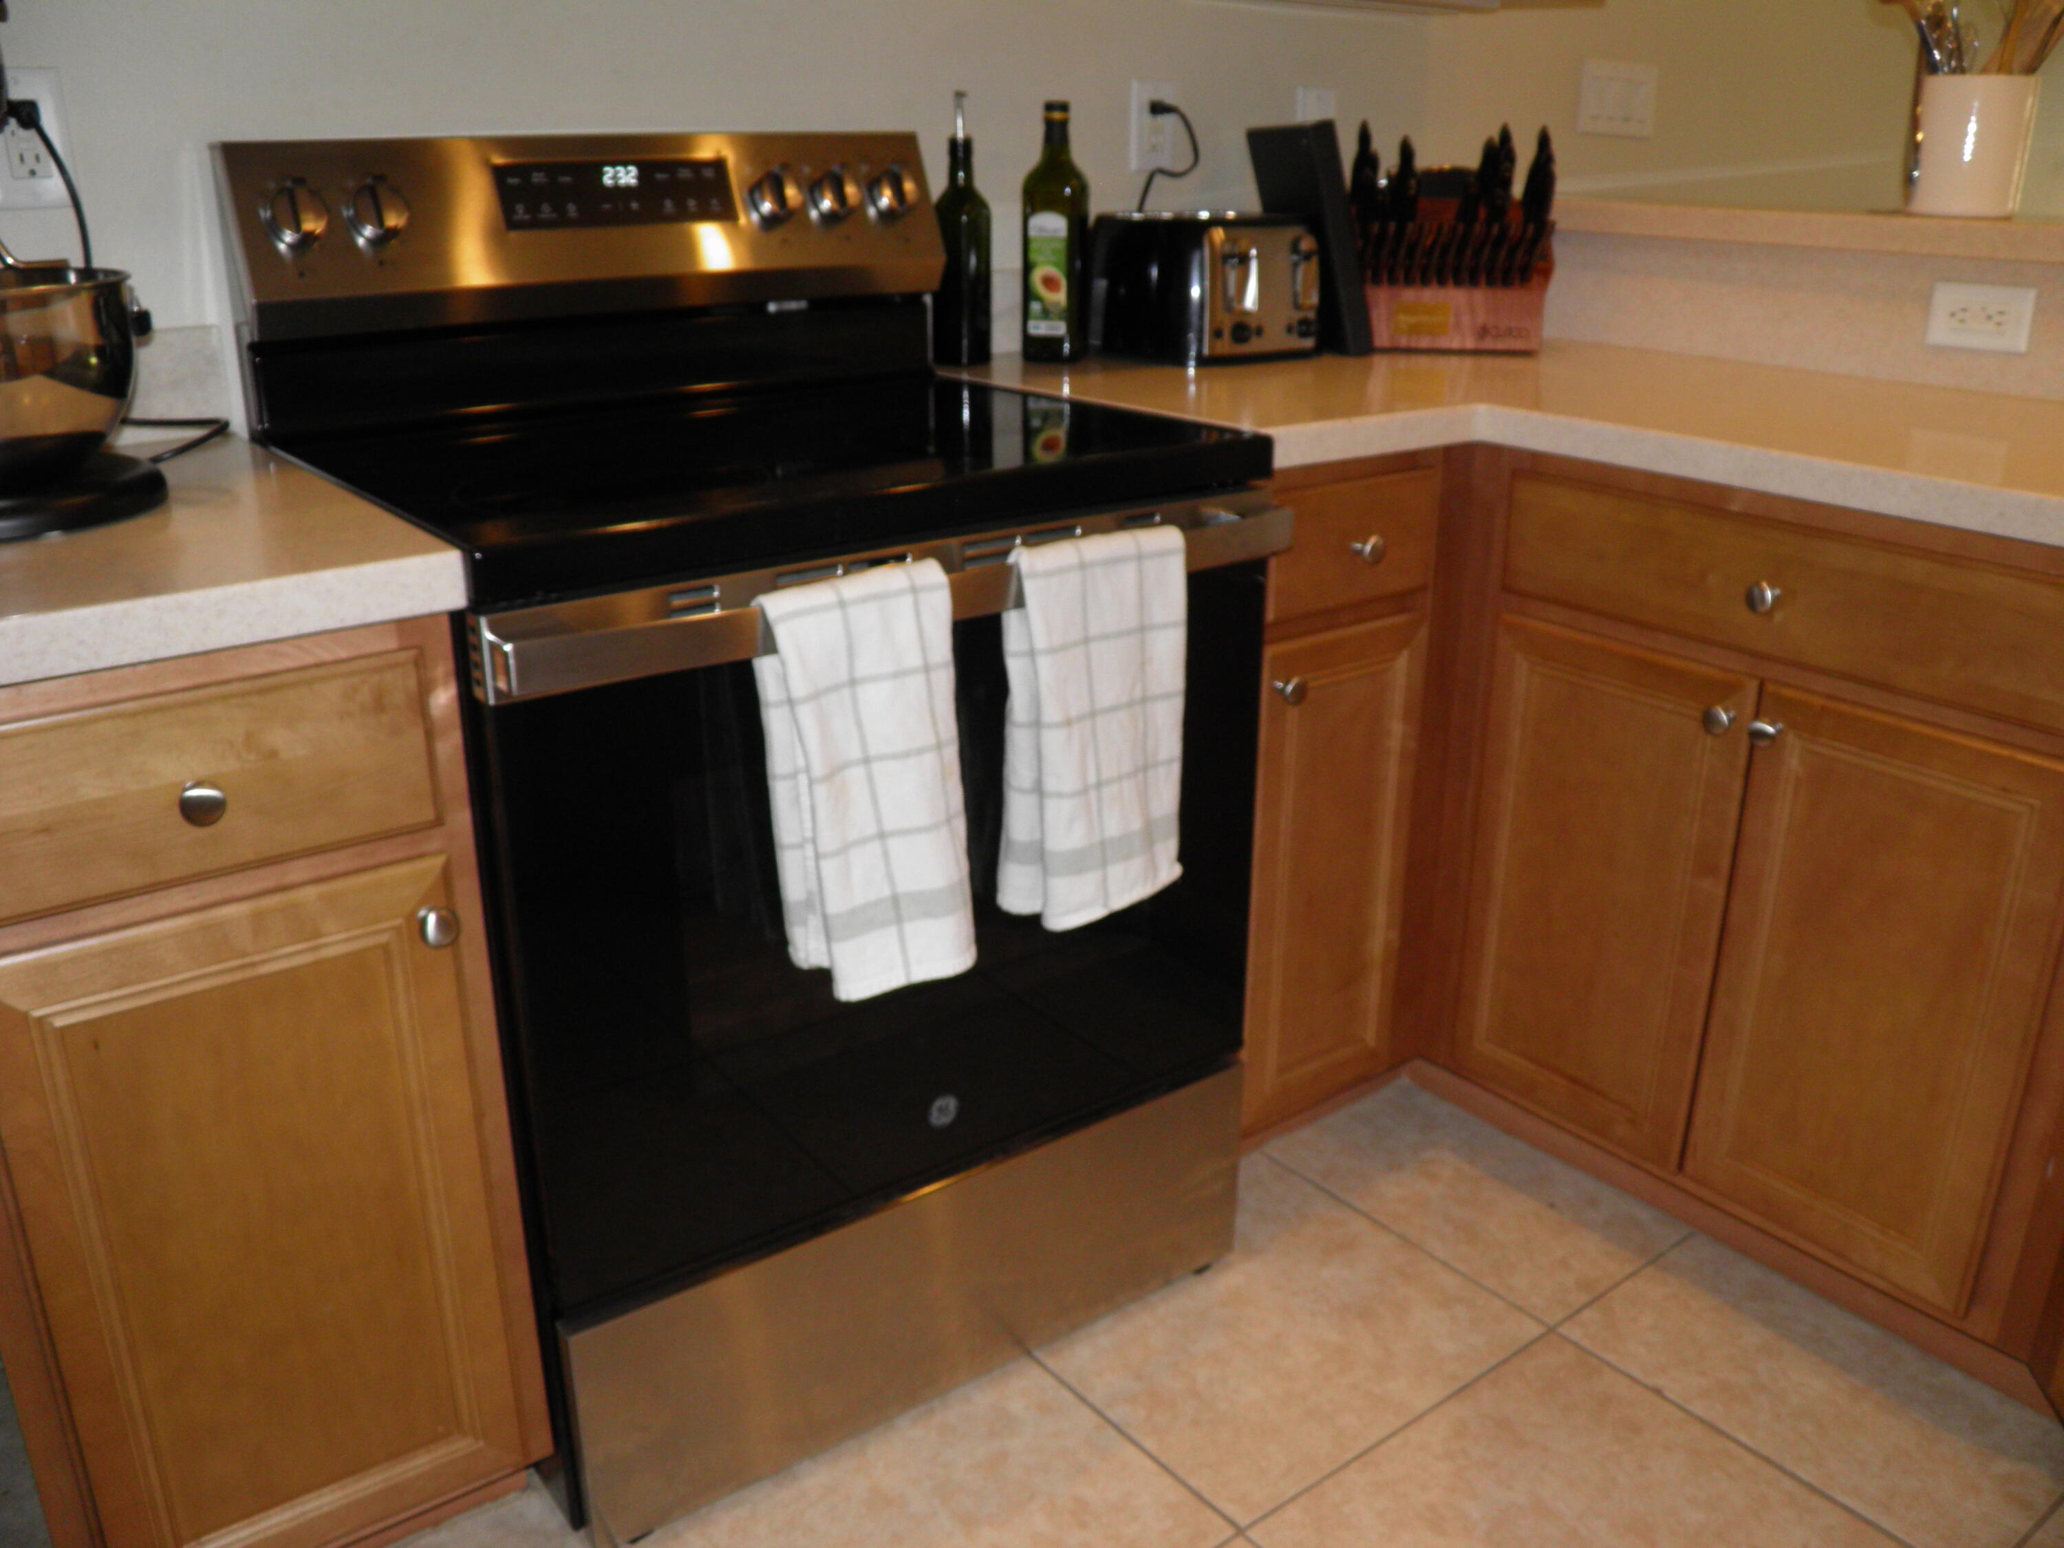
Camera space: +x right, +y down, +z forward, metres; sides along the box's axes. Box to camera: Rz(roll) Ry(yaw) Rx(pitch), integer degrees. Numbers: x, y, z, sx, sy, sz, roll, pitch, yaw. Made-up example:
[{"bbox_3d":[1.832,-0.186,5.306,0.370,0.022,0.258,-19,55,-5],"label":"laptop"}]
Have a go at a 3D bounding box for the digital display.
[{"bbox_3d":[-0.421,-0.595,1.714,0.255,0.067,0.010,-15,0,-34],"label":"digital display"}]

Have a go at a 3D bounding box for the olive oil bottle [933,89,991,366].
[{"bbox_3d":[-0.088,-0.665,2.042,0.070,0.315,0.070,0,21,0],"label":"olive oil bottle"}]

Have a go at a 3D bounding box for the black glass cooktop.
[{"bbox_3d":[-0.247,-0.297,1.578,0.756,0.044,0.565,-15,25,-34],"label":"black glass cooktop"}]

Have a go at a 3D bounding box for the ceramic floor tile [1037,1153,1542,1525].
[{"bbox_3d":[0.227,0.574,1.801,0.450,0.010,0.450,-15,25,-34],"label":"ceramic floor tile"}]

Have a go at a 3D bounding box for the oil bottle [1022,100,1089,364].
[{"bbox_3d":[0.028,-0.670,2.066,0.082,0.305,0.082,-15,25,-34],"label":"oil bottle"}]

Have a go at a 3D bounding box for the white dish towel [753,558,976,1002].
[{"bbox_3d":[-0.126,0.007,1.343,0.169,0.339,0.054,-15,25,-34],"label":"white dish towel"}]

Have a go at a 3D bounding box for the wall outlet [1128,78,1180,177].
[{"bbox_3d":[0.163,-0.860,2.216,0.072,0.114,0.012,-15,25,-34],"label":"wall outlet"}]

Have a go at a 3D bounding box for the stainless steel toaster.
[{"bbox_3d":[0.219,-0.635,2.152,0.260,0.176,0.240,-15,25,-34],"label":"stainless steel toaster"}]

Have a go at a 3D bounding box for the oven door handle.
[{"bbox_3d":[-0.070,-0.155,1.352,0.744,0.052,0.060,-15,25,-34],"label":"oven door handle"}]

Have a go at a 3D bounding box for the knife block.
[{"bbox_3d":[0.565,-0.672,2.252,0.227,0.175,0.190,3,21,8],"label":"knife block"}]

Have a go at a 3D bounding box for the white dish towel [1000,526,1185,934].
[{"bbox_3d":[0.055,-0.043,1.468,0.176,0.337,0.054,-15,25,-34],"label":"white dish towel"}]

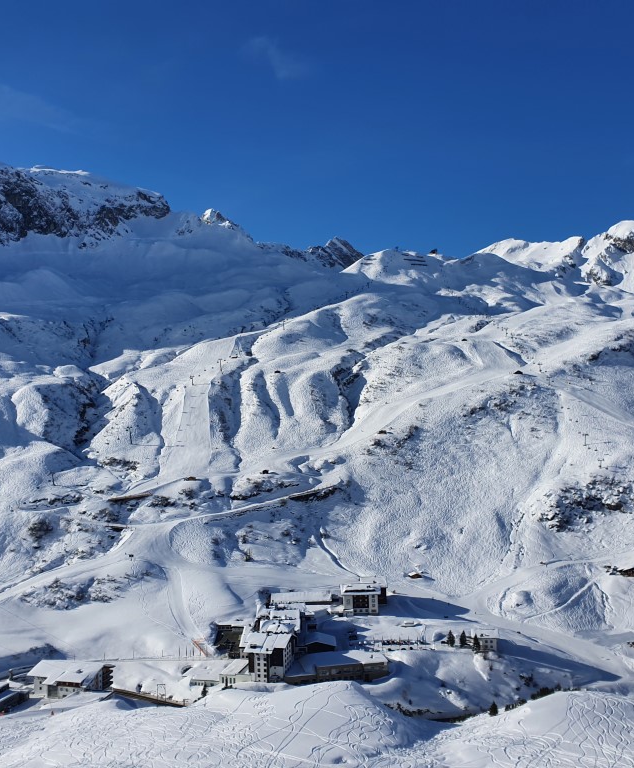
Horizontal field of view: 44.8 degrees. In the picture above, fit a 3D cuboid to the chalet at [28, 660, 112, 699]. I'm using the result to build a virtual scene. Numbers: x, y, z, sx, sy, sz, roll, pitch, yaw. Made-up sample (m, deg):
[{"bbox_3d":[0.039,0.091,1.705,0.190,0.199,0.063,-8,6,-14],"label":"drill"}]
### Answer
[{"bbox_3d":[-122.830,148.930,388.490,33.000,13.000,23.000,-1,0,12],"label":"chalet"}]

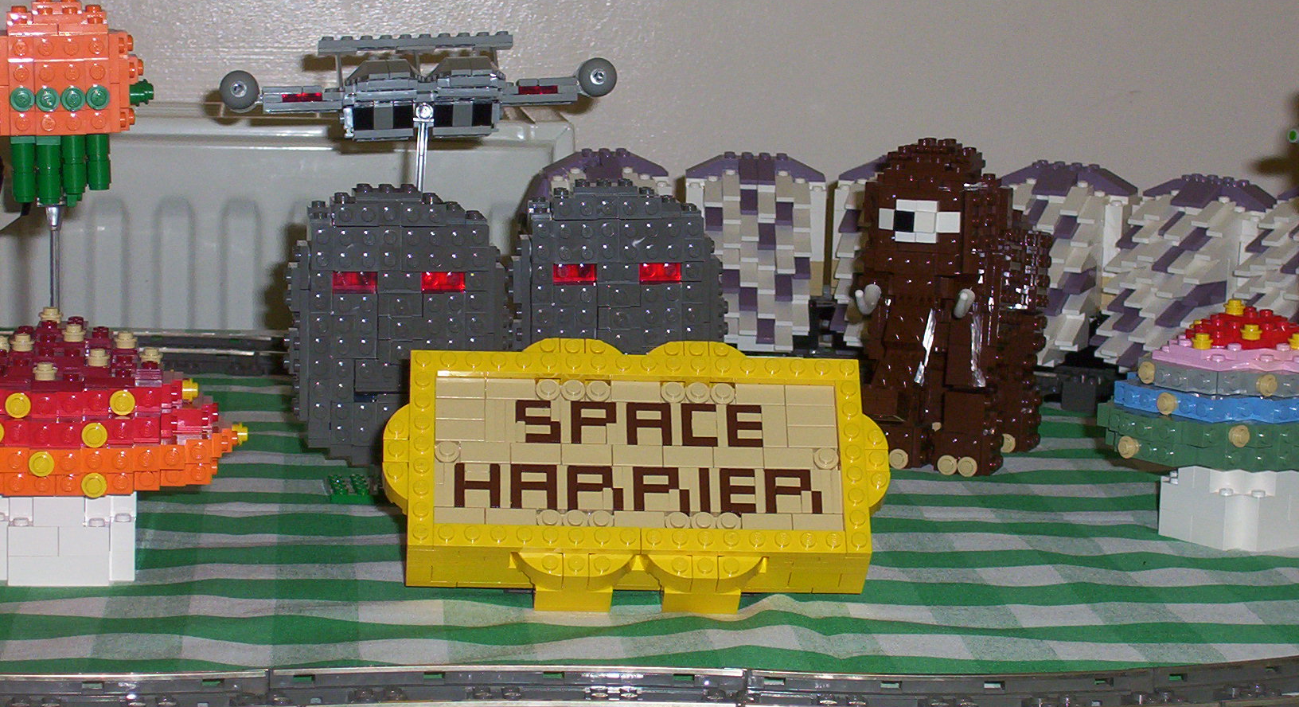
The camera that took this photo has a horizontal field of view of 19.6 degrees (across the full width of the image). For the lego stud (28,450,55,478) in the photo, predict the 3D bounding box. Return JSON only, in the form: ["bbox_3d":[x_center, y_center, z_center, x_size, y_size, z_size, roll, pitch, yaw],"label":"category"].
[{"bbox_3d":[-0.187,0.034,1.159,0.008,0.008,0.005,0,11,-7],"label":"lego stud"}]

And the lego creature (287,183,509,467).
[{"bbox_3d":[-0.092,-0.015,1.389,0.080,0.101,0.074,0,11,-4],"label":"lego creature"}]

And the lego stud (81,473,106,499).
[{"bbox_3d":[-0.172,0.041,1.166,0.008,0.008,0.005,0,11,-7],"label":"lego stud"}]

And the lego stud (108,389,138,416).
[{"bbox_3d":[-0.164,0.015,1.168,0.008,0.008,0.005,0,11,-7],"label":"lego stud"}]

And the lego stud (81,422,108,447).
[{"bbox_3d":[-0.172,0.025,1.164,0.008,0.008,0.005,0,11,-7],"label":"lego stud"}]

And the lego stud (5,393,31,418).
[{"bbox_3d":[-0.196,0.016,1.168,0.008,0.008,0.005,0,11,-7],"label":"lego stud"}]

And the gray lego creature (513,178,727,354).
[{"bbox_3d":[-0.013,-0.019,1.435,0.080,0.101,0.074,1,11,-1],"label":"gray lego creature"}]

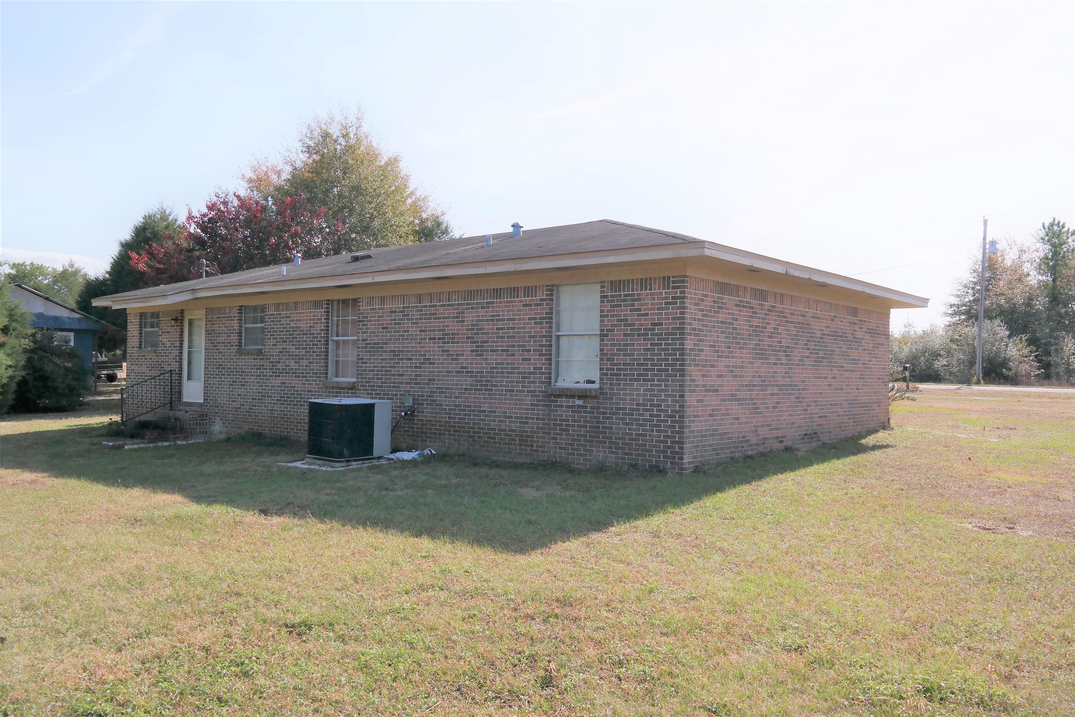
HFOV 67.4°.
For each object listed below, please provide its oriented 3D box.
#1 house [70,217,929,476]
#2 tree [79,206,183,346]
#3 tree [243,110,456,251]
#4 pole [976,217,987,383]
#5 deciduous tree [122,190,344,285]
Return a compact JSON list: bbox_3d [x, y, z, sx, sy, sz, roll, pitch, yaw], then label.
[{"bbox_3d":[-1.420,-0.600,17.900,16.300,4.300,9.300,0,-1,39],"label":"house"},{"bbox_3d":[-22.500,-3.500,46.000,7.200,10.300,7.000,1,-1,0],"label":"tree"},{"bbox_3d":[-10.500,-6.100,45.000,11.900,15.600,11.500,1,-1,0],"label":"tree"},{"bbox_3d":[25.100,-3.300,45.500,0.300,9.400,0.300,2,-1,0],"label":"pole"},{"bbox_3d":[-12.300,-2.650,33.000,8.900,8.400,8.500,1,-1,0],"label":"deciduous tree"}]

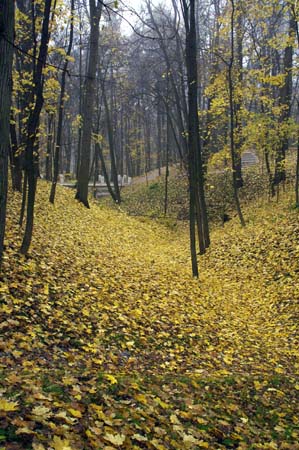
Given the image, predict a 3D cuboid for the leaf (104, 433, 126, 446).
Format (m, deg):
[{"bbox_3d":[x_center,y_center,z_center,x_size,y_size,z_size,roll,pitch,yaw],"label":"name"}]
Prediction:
[{"bbox_3d":[-0.212,1.336,2.800,0.135,0.030,0.115,0,2,0],"label":"leaf"}]

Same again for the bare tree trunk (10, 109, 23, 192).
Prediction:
[{"bbox_3d":[-4.136,-2.320,14.000,0.340,2.650,0.340,0,2,0],"label":"bare tree trunk"}]

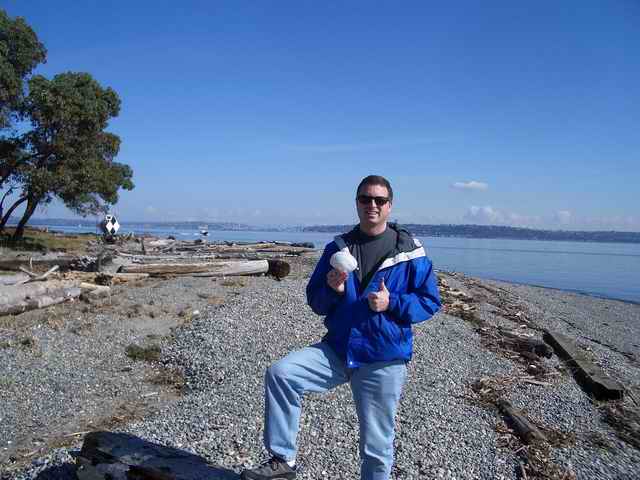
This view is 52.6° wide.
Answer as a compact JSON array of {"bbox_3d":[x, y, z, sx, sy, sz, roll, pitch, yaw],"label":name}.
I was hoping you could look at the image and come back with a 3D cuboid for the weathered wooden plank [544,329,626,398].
[{"bbox_3d":[3.460,1.620,8.770,0.270,0.200,4.100,2,1,11],"label":"weathered wooden plank"}]

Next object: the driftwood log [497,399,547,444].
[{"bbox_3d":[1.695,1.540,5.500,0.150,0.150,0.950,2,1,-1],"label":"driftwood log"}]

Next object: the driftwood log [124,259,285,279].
[{"bbox_3d":[-3.660,0.910,20.700,5.400,0.560,0.560,2,1,-2],"label":"driftwood log"}]

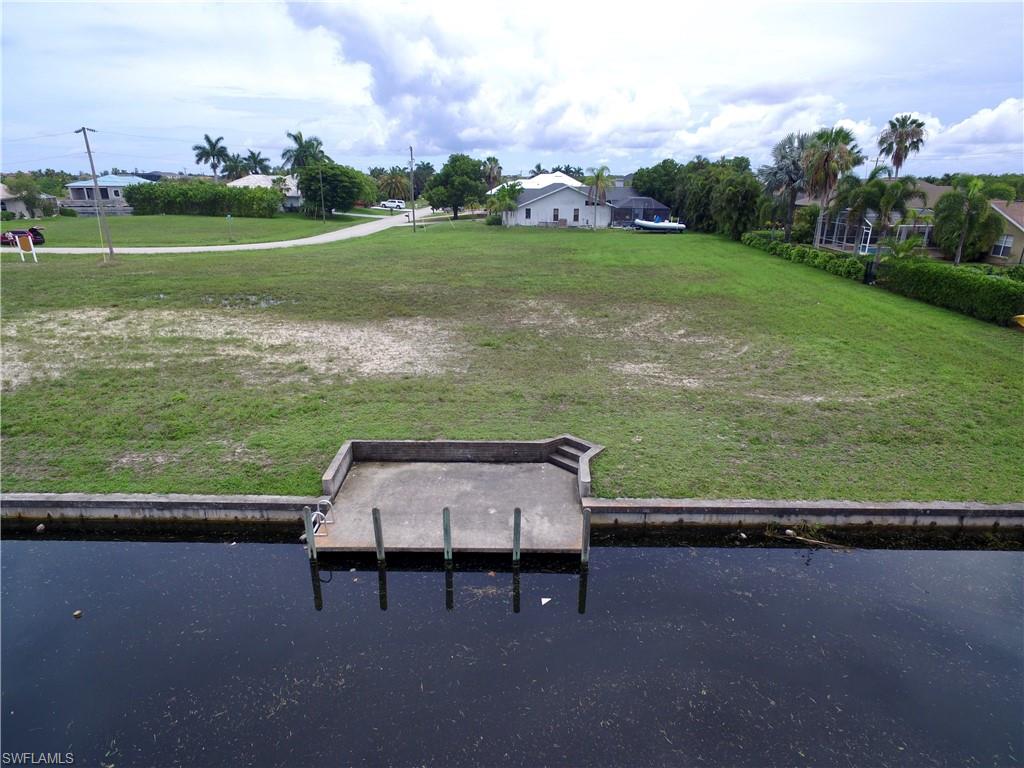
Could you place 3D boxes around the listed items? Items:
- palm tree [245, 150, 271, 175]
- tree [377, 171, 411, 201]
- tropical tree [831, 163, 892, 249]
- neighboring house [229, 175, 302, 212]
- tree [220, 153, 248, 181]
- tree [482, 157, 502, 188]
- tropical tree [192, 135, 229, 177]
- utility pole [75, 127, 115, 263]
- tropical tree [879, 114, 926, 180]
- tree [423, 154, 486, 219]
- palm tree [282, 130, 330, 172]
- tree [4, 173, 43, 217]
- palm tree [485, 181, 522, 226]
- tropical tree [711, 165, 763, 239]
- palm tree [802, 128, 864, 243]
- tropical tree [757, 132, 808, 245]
[{"bbox_3d":[-51.355,-41.580,121.121,5.600,11.600,5.600,0,19,0],"label":"palm tree"},{"bbox_3d":[-28.470,-47.260,143.430,7.960,8.470,7.960,0,19,0],"label":"tree"},{"bbox_3d":[28.150,-13.850,48.110,5.460,7.360,5.460,0,19,0],"label":"tropical tree"},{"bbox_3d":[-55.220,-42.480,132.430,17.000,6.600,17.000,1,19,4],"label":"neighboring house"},{"bbox_3d":[-68.250,-50.540,146.530,7.380,12.670,7.380,0,19,0],"label":"tree"},{"bbox_3d":[-3.409,-34.833,104.291,3.526,9.846,3.526,0,19,0],"label":"tree"},{"bbox_3d":[-60.760,-42.810,120.640,7.470,14.900,7.470,0,19,0],"label":"tropical tree"},{"bbox_3d":[-32.748,-14.944,46.930,2.100,10.000,0.400,13,23,33],"label":"utility pole"},{"bbox_3d":[46.087,-24.744,70.746,5.500,13.500,5.500,0,19,0],"label":"tropical tree"},{"bbox_3d":[-9.700,-33.830,101.520,11.060,10.370,11.060,0,19,0],"label":"tree"},{"bbox_3d":[-34.169,-35.305,99.536,8.076,13.540,7.672,0,19,0],"label":"palm tree"},{"bbox_3d":[-83.850,-32.550,101.960,6.850,7.670,6.850,0,19,0],"label":"tree"},{"bbox_3d":[-1.143,-24.173,79.457,5.104,5.974,4.849,0,19,0],"label":"palm tree"},{"bbox_3d":[23.505,-19.064,63.171,5.275,7.222,5.275,0,19,0],"label":"tropical tree"},{"bbox_3d":[30.066,-18.788,57.164,5.900,11.000,5.900,0,19,0],"label":"palm tree"},{"bbox_3d":[28.270,-19.875,60.600,5.600,10.800,5.600,0,19,0],"label":"tropical tree"}]

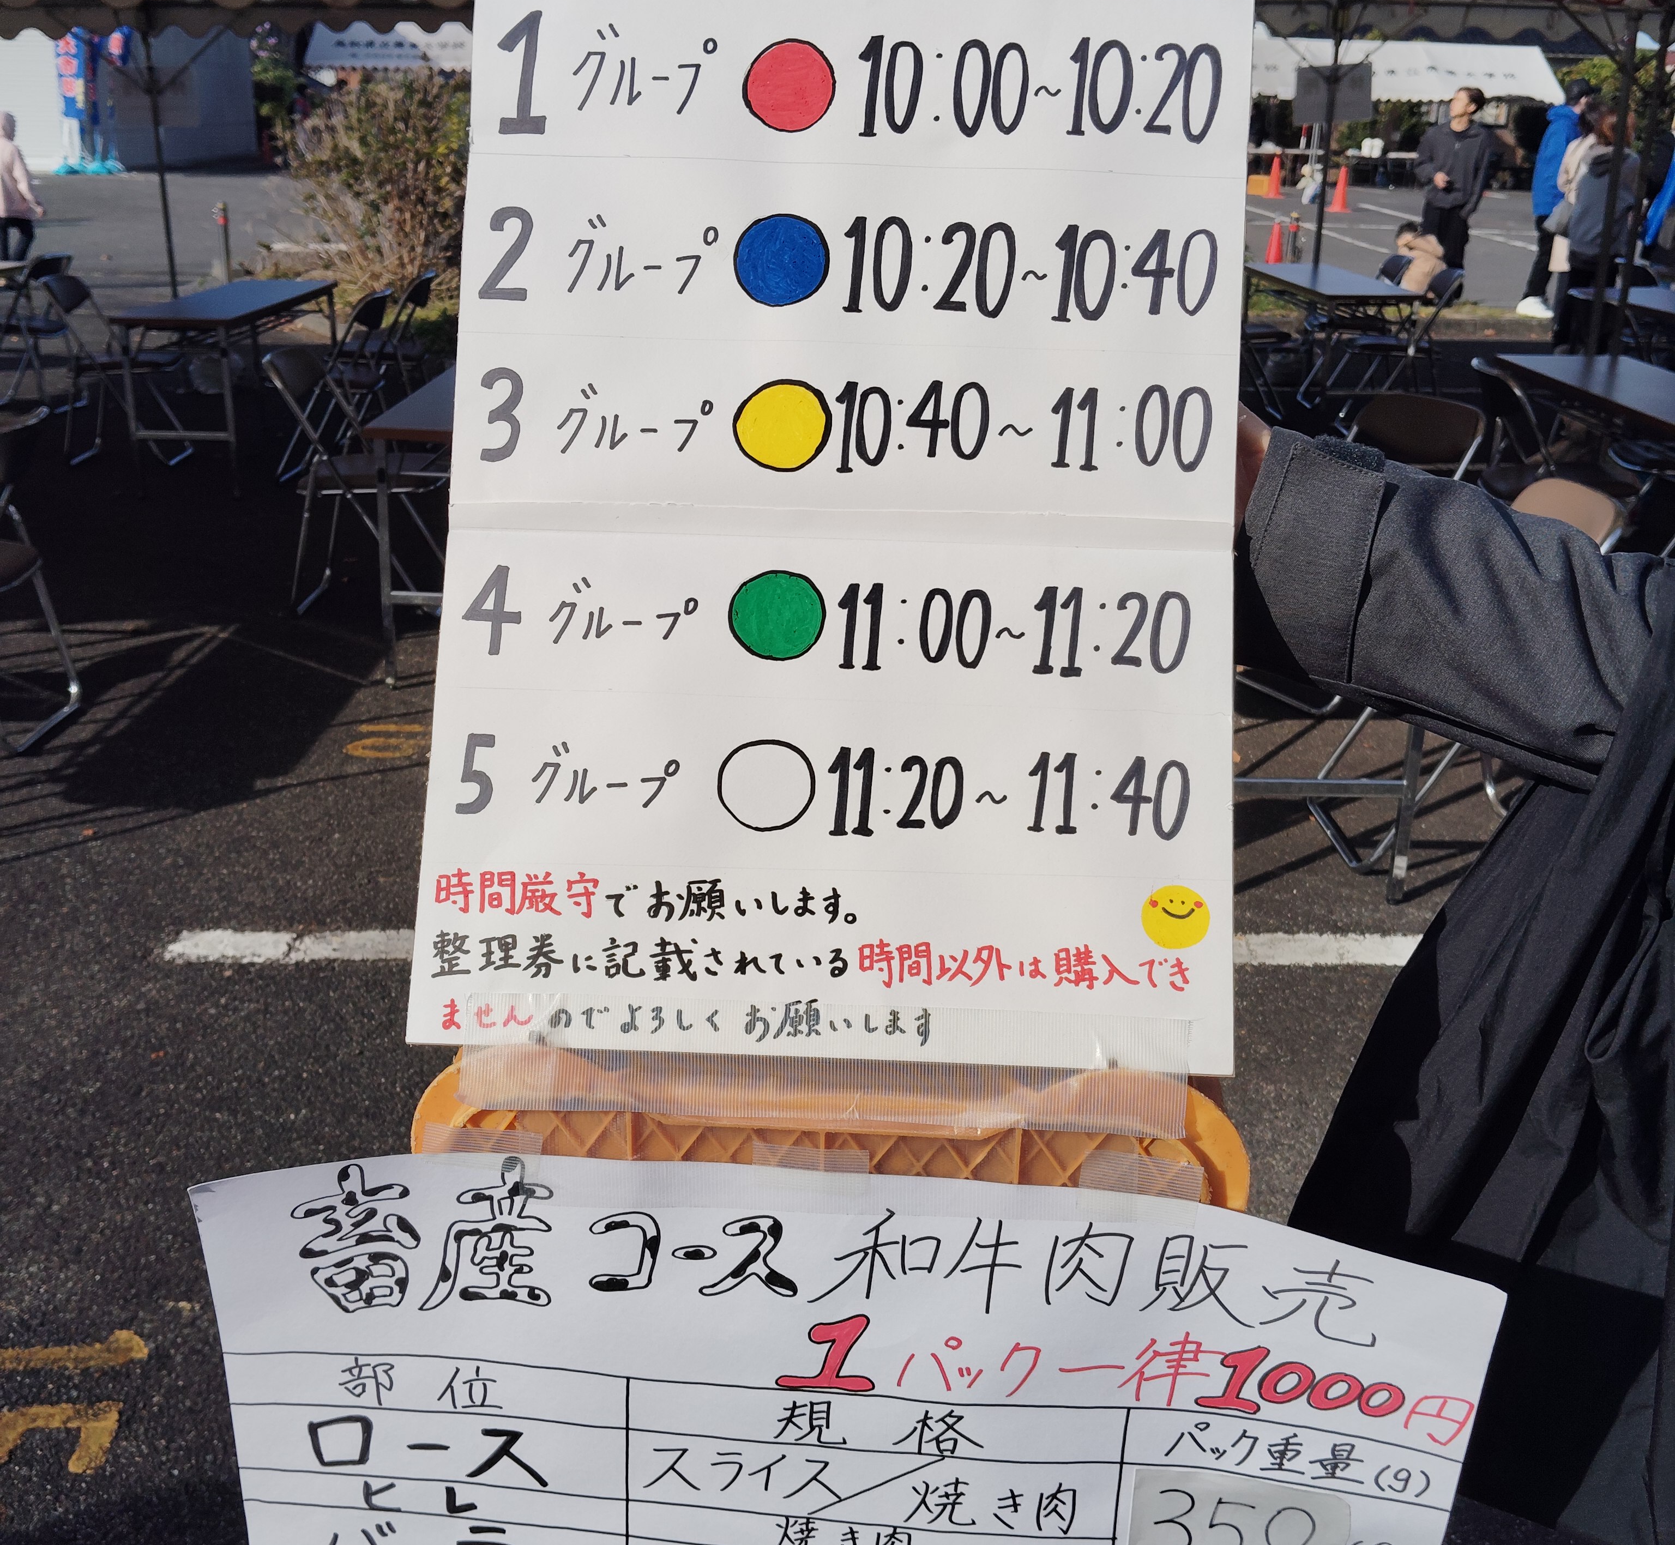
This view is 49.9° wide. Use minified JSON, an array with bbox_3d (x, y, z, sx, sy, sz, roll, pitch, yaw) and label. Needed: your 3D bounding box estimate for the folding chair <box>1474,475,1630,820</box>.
[{"bbox_3d":[1.332,-0.222,3.836,0.500,0.780,0.460,-1,20,-4],"label":"folding chair"}]

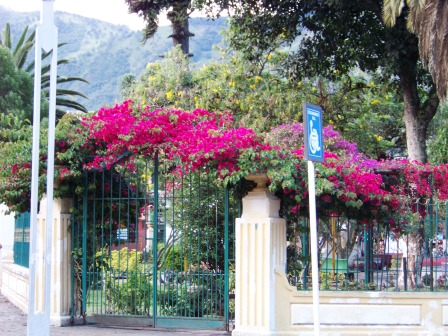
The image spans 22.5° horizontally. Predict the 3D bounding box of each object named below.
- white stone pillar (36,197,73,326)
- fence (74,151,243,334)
[{"bbox_3d":[-2.473,1.338,16.687,0.520,1.940,0.520,-1,-3,27],"label":"white stone pillar"},{"bbox_3d":[-1.015,1.037,15.968,2.711,2.458,0.100,-1,-3,27],"label":"fence"}]

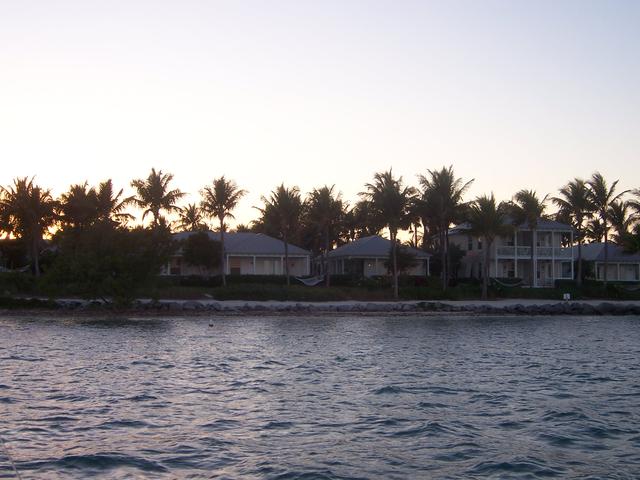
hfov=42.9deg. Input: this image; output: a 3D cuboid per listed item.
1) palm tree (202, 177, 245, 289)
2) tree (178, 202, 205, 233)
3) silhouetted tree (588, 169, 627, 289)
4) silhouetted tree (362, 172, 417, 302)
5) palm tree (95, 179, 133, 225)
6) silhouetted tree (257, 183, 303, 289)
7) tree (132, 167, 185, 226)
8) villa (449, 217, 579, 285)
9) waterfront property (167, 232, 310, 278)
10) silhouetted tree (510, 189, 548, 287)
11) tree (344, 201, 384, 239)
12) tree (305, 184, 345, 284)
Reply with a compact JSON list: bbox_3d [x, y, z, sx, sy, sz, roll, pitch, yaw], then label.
[{"bbox_3d":[-9.386,-0.820,79.127,4.600,10.770,4.500,0,-3,0],"label":"palm tree"},{"bbox_3d":[-16.917,0.448,107.099,4.400,10.810,4.300,0,-3,0],"label":"tree"},{"bbox_3d":[30.446,-1.057,86.000,4.546,12.157,4.546,0,-3,0],"label":"silhouetted tree"},{"bbox_3d":[6.531,-0.615,77.000,5.206,12.305,5.206,0,-3,0],"label":"silhouetted tree"},{"bbox_3d":[-21.715,-0.855,85.136,4.800,11.220,4.700,0,-3,0],"label":"palm tree"},{"bbox_3d":[-3.841,-0.452,79.110,4.600,9.930,4.500,0,-3,0],"label":"silhouetted tree"},{"bbox_3d":[-16.779,-1.239,84.000,5.576,12.288,5.576,0,-3,0],"label":"tree"},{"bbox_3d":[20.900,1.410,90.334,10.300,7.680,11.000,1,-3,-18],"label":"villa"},{"bbox_3d":[-9.087,2.001,93.000,17.300,5.400,10.000,0,-3,0],"label":"waterfront property"},{"bbox_3d":[21.426,-0.051,83.000,3.979,9.999,3.979,0,-3,0],"label":"silhouetted tree"},{"bbox_3d":[5.525,0.372,101.000,4.966,10.553,4.966,0,-3,0],"label":"tree"},{"bbox_3d":[0.632,-0.428,79.109,4.300,9.980,4.300,0,-3,0],"label":"tree"}]

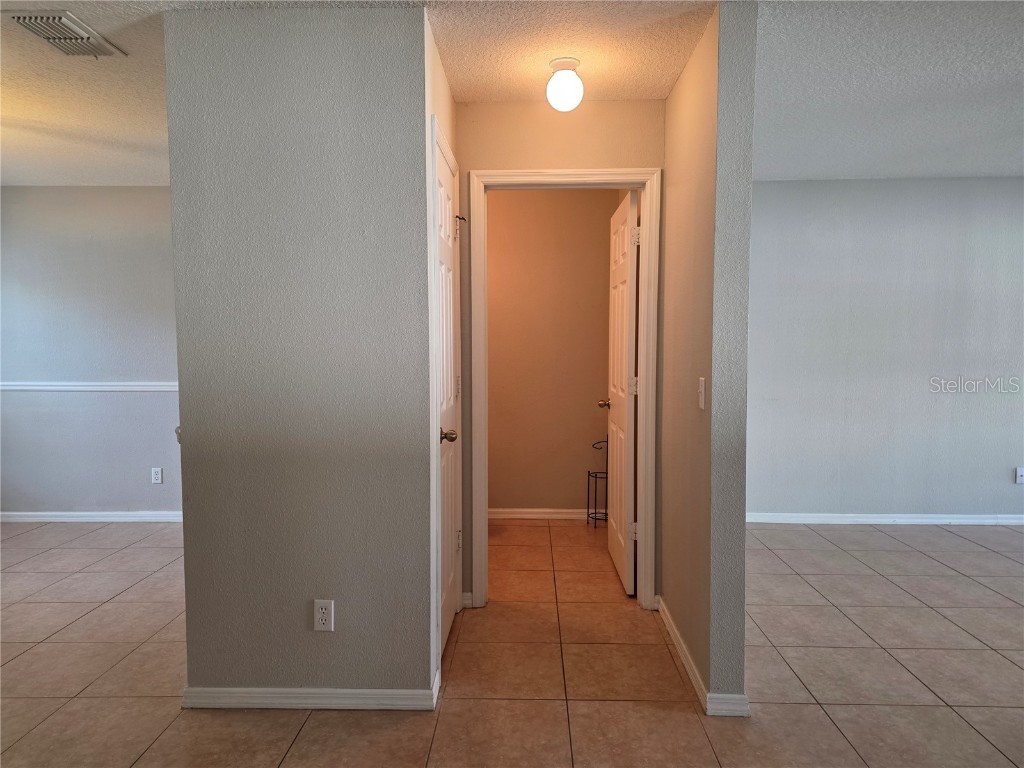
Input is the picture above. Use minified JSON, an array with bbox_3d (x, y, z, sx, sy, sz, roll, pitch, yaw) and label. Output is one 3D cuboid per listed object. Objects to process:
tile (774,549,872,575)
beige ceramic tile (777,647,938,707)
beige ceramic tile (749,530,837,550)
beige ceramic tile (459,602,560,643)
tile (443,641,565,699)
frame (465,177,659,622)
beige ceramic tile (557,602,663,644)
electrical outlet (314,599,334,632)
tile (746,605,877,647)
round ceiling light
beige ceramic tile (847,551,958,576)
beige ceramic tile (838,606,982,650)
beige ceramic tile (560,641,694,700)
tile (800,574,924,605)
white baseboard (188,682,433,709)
[{"bbox_3d":[1.840,1.059,4.021,0.452,0.010,0.452,0,3,2],"label":"tile"},{"bbox_3d":[1.345,1.141,2.669,0.452,0.010,0.452,0,3,2],"label":"beige ceramic tile"},{"bbox_3d":[1.856,1.032,4.485,0.453,0.010,0.453,0,3,2],"label":"beige ceramic tile"},{"bbox_3d":[-0.010,1.120,3.168,0.453,0.010,0.453,0,3,2],"label":"beige ceramic tile"},{"bbox_3d":[-0.020,1.155,2.747,0.457,0.010,0.457,0,3,2],"label":"tile"},{"bbox_3d":[0.256,0.043,3.344,0.912,2.113,0.150,0,3,2],"label":"frame"},{"bbox_3d":[0.447,1.118,3.155,0.453,0.010,0.453,0,3,2],"label":"beige ceramic tile"},{"bbox_3d":[-0.676,0.837,2.455,0.072,0.114,0.008,0,3,2],"label":"electrical outlet"},{"bbox_3d":[1.372,1.127,3.166,0.457,0.010,0.457,0,3,2],"label":"tile"},{"bbox_3d":[0.219,-1.213,2.789,0.153,0.188,0.153,0,3,2],"label":"round ceiling light"},{"bbox_3d":[2.295,1.058,4.008,0.452,0.010,0.452,0,3,2],"label":"beige ceramic tile"},{"bbox_3d":[1.814,1.113,3.111,0.452,0.010,0.452,0,3,2],"label":"beige ceramic tile"},{"bbox_3d":[0.433,1.144,2.695,0.452,0.010,0.452,0,3,2],"label":"beige ceramic tile"},{"bbox_3d":[1.831,1.086,3.573,0.453,0.010,0.453,0,3,2],"label":"tile"},{"bbox_3d":[-0.729,1.133,2.462,0.910,0.081,0.014,0,3,2],"label":"white baseboard"}]

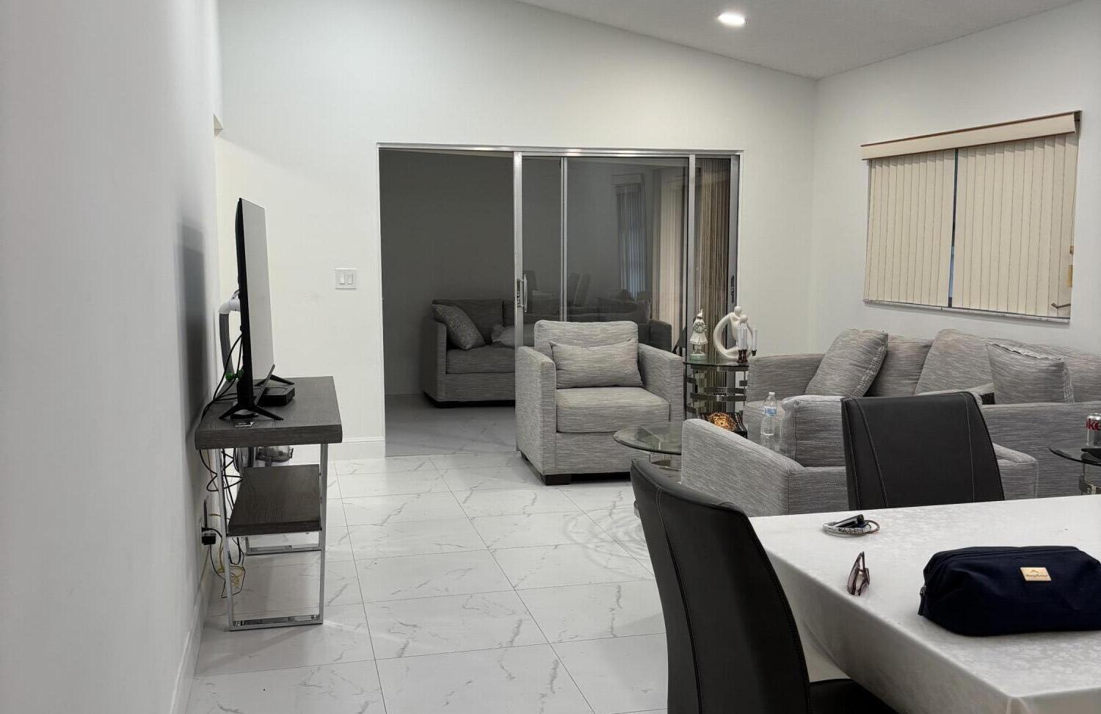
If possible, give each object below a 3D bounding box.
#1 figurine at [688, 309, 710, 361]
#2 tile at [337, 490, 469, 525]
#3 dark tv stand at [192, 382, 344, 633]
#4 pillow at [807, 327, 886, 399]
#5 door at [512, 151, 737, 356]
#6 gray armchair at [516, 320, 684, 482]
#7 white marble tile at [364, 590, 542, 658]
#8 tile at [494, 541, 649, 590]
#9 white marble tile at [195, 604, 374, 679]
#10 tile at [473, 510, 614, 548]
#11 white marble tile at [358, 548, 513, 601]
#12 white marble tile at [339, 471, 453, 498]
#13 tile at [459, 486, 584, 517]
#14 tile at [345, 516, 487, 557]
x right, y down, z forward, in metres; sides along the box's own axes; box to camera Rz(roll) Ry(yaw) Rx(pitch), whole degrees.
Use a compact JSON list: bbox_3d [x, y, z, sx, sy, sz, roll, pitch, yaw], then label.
[{"bbox_3d":[0.949,-0.143,7.033,0.118,0.318,0.105,0,6,-2],"label":"figurine"},{"bbox_3d":[-0.775,0.804,5.837,0.605,0.012,0.605,-2,6,-13],"label":"tile"},{"bbox_3d":[-1.116,0.554,4.498,0.490,0.765,1.410,-2,6,-13],"label":"dark tv stand"},{"bbox_3d":[1.733,0.060,6.422,0.170,0.450,0.440,23,-4,-24],"label":"pillow"},{"bbox_3d":[0.528,-0.392,7.558,1.609,2.000,0.100,-2,6,-13],"label":"door"},{"bbox_3d":[0.290,0.240,6.814,0.870,0.900,0.860,-1,6,-11],"label":"gray armchair"},{"bbox_3d":[-0.362,0.987,4.079,0.605,0.012,0.605,-2,6,-13],"label":"white marble tile"},{"bbox_3d":[0.088,0.911,4.819,0.606,0.010,0.604,-2,6,-13],"label":"tile"},{"bbox_3d":[-0.942,1.008,3.962,0.581,0.010,0.604,-2,6,-13],"label":"white marble tile"},{"bbox_3d":[-0.049,0.849,5.388,0.605,0.012,0.605,-2,6,-13],"label":"tile"},{"bbox_3d":[-0.502,0.928,4.682,0.606,0.010,0.604,-2,6,-13],"label":"white marble tile"},{"bbox_3d":[-0.917,0.739,6.435,0.606,0.010,0.604,-2,6,-13],"label":"white marble tile"},{"bbox_3d":[-0.186,0.788,5.974,0.605,0.012,0.605,-2,6,-13],"label":"tile"},{"bbox_3d":[-0.640,0.865,5.266,0.606,0.010,0.604,-2,6,-13],"label":"tile"}]

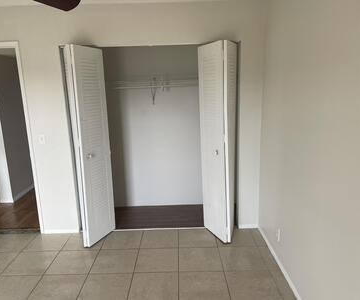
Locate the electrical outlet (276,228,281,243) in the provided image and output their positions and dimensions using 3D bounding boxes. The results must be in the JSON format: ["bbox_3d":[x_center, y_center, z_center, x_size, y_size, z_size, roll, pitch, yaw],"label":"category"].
[{"bbox_3d":[0.903,0.786,2.761,0.014,0.117,0.074,-1,13,0],"label":"electrical outlet"}]

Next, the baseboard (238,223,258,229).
[{"bbox_3d":[0.790,0.873,3.471,0.235,0.060,0.017,-1,13,0],"label":"baseboard"}]

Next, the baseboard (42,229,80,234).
[{"bbox_3d":[-1.374,0.929,3.468,0.420,0.060,0.017,-1,13,0],"label":"baseboard"}]

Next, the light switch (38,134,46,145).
[{"bbox_3d":[-1.483,-0.115,3.228,0.074,0.117,0.014,-1,13,0],"label":"light switch"}]

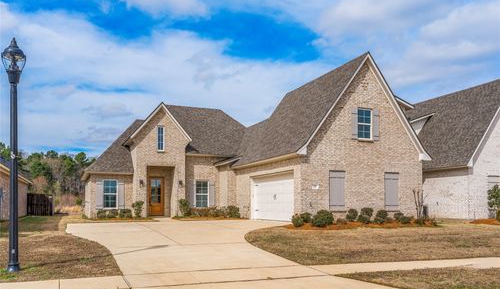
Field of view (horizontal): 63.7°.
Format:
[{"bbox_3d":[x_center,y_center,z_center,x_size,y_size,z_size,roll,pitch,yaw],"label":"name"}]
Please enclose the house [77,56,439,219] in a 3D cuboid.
[{"bbox_3d":[-1.700,0.350,26.300,17.000,8.500,18.500,3,-7,-24],"label":"house"}]

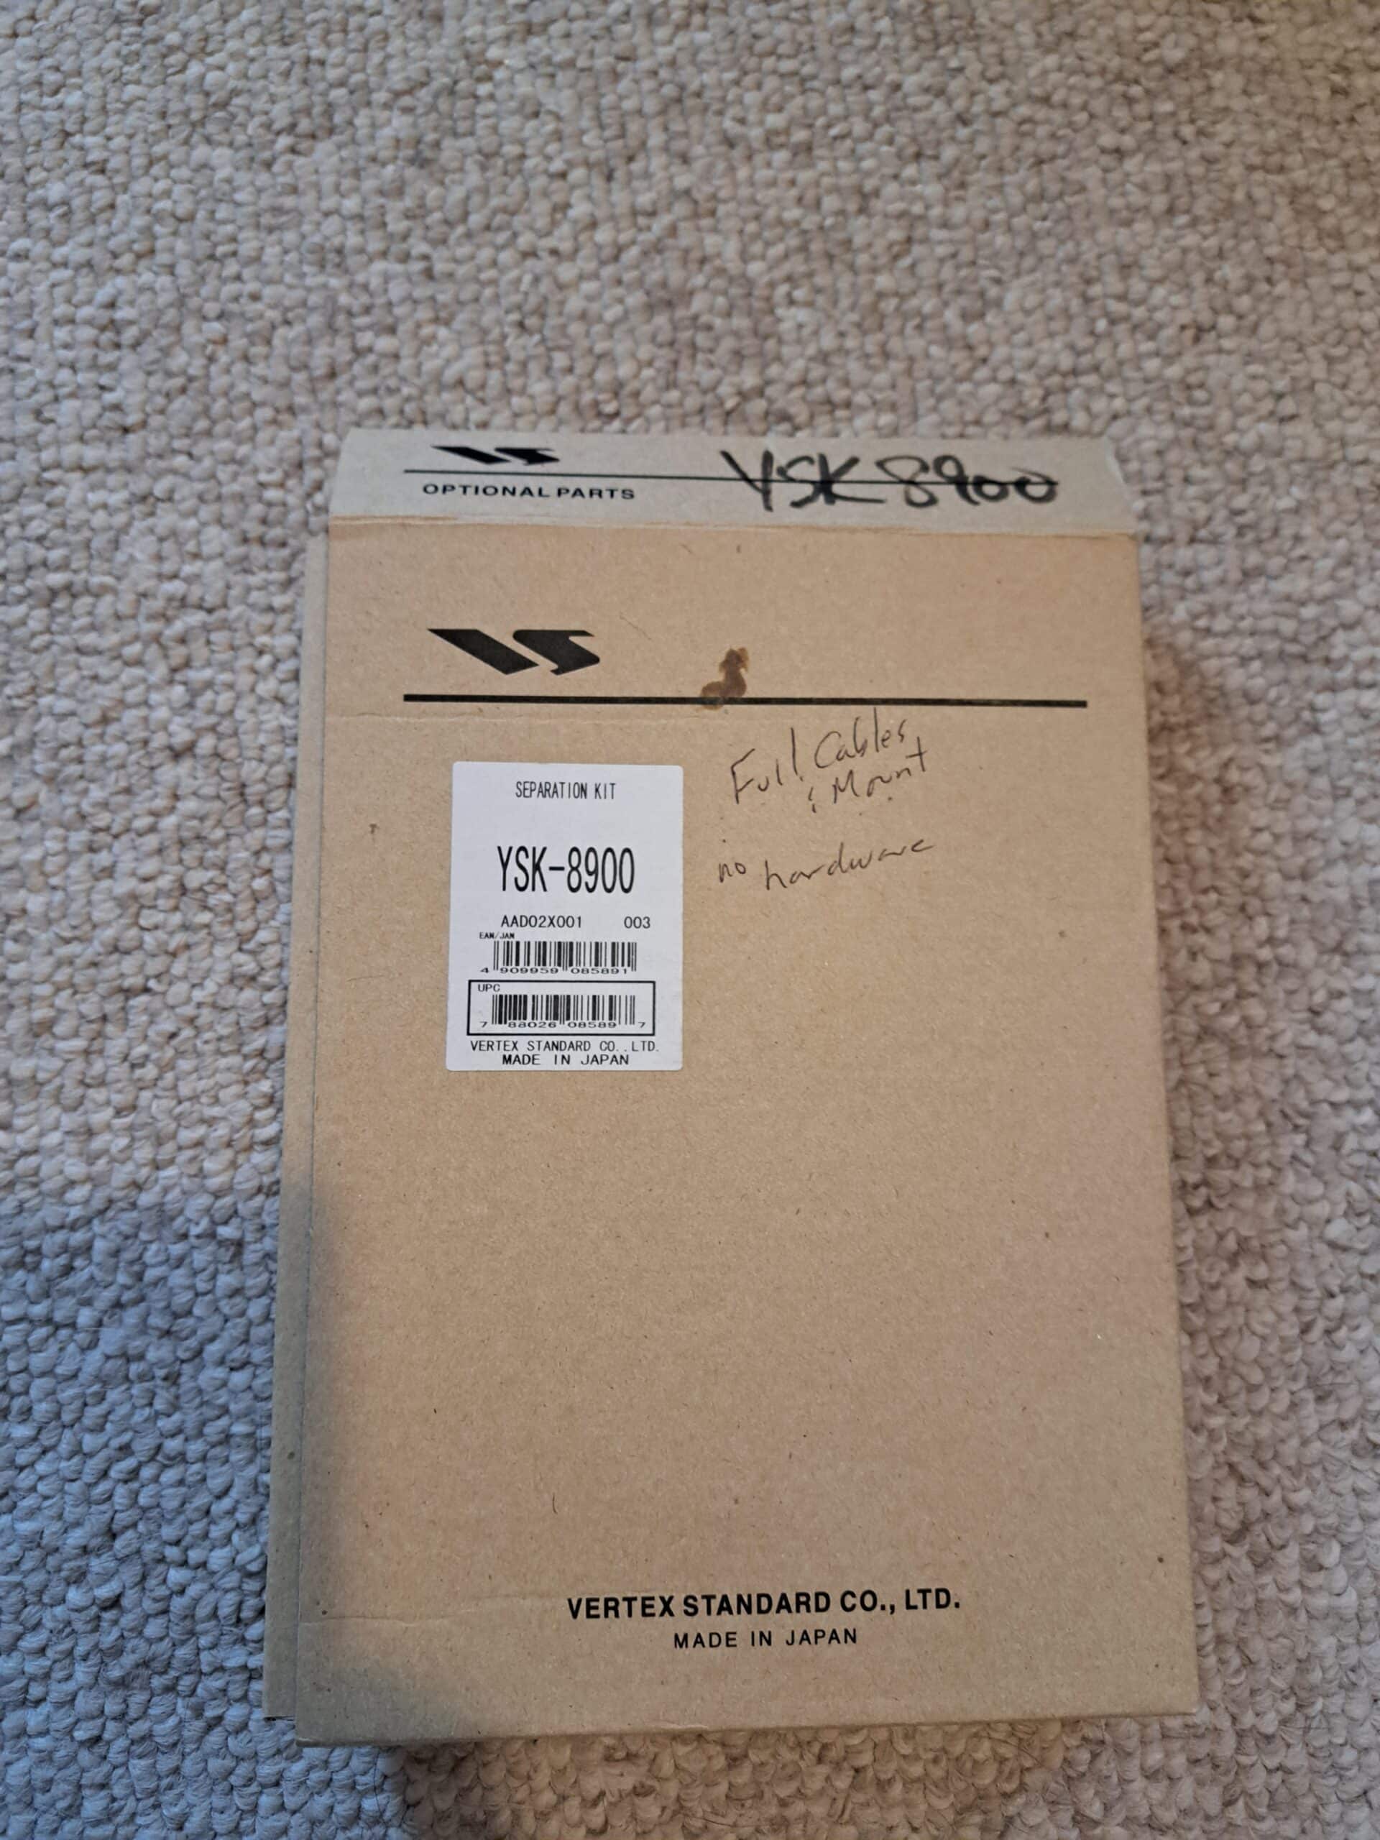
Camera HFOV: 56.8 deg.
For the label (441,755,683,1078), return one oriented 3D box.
[{"bbox_3d":[-0.026,-0.001,0.275,0.050,0.001,0.067,0,83,-3],"label":"label"}]

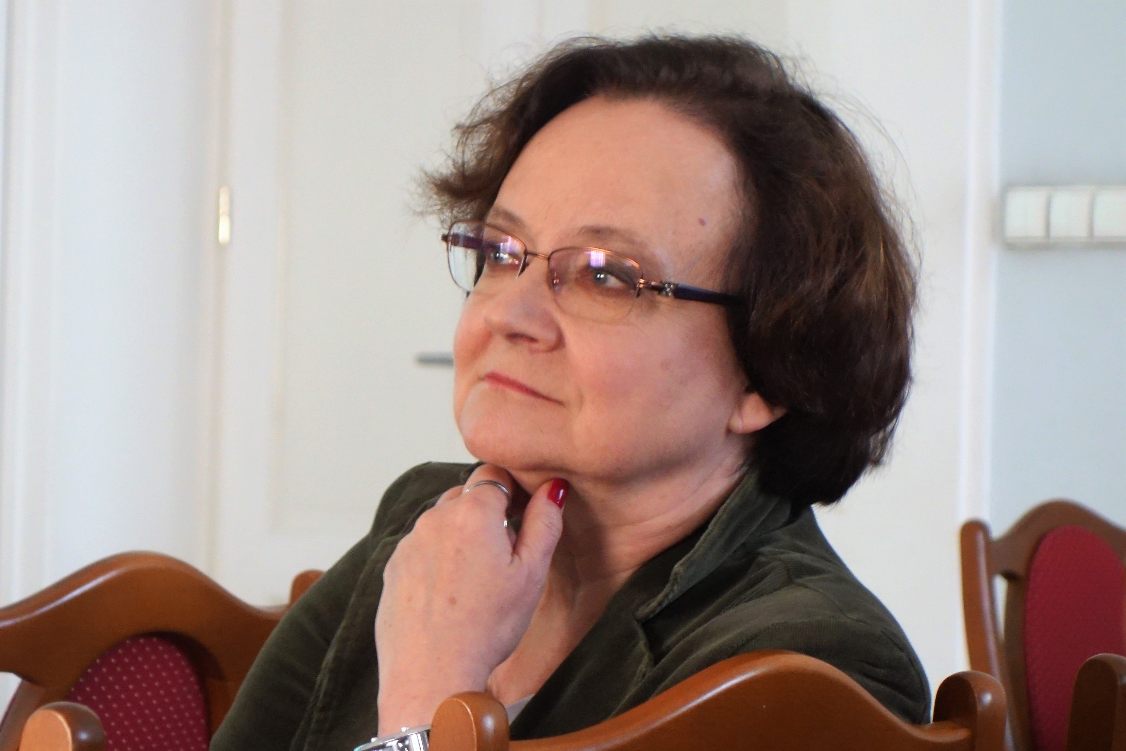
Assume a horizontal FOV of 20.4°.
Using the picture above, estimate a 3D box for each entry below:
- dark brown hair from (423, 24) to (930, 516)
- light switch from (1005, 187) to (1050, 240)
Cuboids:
[{"bbox_3d":[0.058,-0.056,1.660,0.245,0.245,0.235,11,2,40],"label":"dark brown hair"},{"bbox_3d":[0.660,-0.230,4.450,0.071,0.076,0.015,1,0,32],"label":"light switch"}]

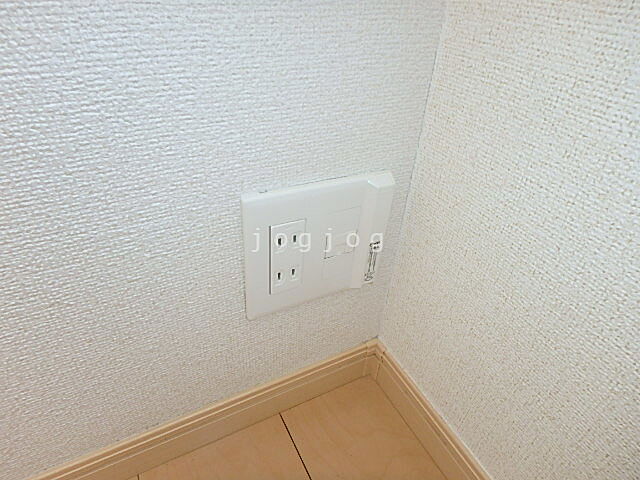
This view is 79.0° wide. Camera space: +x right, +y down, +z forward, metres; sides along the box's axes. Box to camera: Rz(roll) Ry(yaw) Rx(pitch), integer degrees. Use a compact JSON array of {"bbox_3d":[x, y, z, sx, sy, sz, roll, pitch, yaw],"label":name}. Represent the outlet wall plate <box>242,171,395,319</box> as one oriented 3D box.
[{"bbox_3d":[0.003,0.008,0.330,0.131,0.119,0.016,-13,38,-25],"label":"outlet wall plate"}]

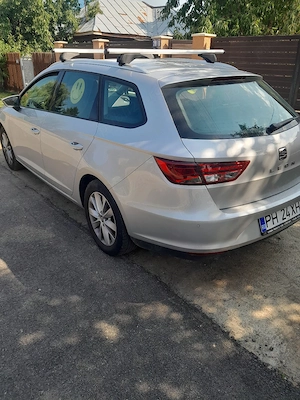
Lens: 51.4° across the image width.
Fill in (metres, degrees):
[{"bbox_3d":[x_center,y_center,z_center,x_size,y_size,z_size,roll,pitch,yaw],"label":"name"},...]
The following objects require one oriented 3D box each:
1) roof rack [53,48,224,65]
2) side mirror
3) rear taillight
[{"bbox_3d":[-0.100,-1.322,2.876,1.250,0.125,1.020,-18,31,-34],"label":"roof rack"},{"bbox_3d":[-1.498,-1.046,3.383,0.195,0.165,0.160,-18,31,-34],"label":"side mirror"},{"bbox_3d":[0.325,-0.181,1.797,0.585,0.158,0.190,-9,27,-19],"label":"rear taillight"}]

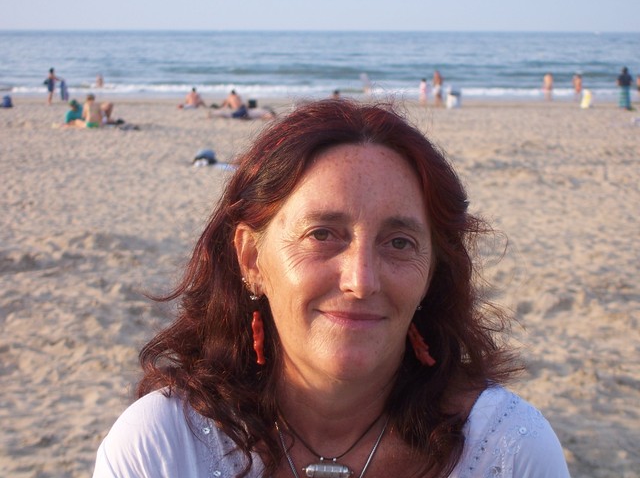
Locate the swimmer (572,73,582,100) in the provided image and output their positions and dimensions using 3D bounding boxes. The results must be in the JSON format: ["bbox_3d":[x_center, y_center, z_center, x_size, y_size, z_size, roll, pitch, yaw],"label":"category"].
[{"bbox_3d":[14.613,-8.609,128.000,0.520,1.600,0.360,0,5,0],"label":"swimmer"}]

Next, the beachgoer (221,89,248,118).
[{"bbox_3d":[-2.534,-4.007,67.000,0.580,0.830,0.750,3,6,30],"label":"beachgoer"}]

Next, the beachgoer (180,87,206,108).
[{"bbox_3d":[-4.775,-5.280,85.000,0.650,0.830,0.780,2,6,22],"label":"beachgoer"}]

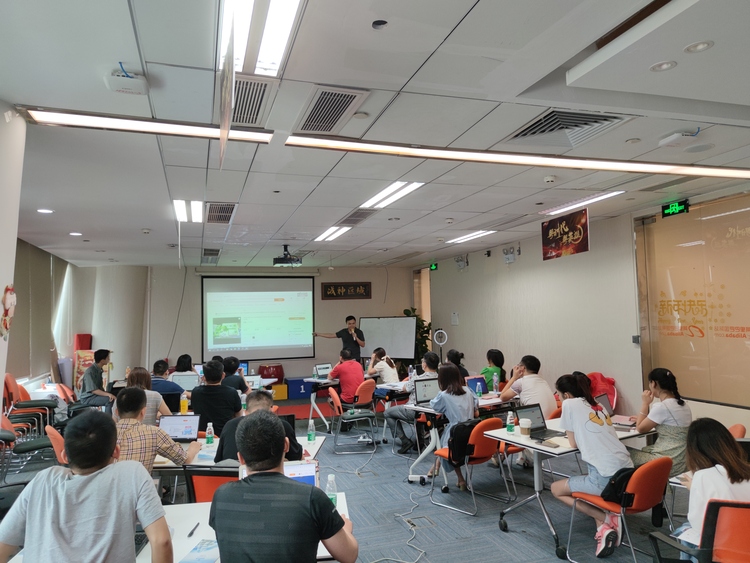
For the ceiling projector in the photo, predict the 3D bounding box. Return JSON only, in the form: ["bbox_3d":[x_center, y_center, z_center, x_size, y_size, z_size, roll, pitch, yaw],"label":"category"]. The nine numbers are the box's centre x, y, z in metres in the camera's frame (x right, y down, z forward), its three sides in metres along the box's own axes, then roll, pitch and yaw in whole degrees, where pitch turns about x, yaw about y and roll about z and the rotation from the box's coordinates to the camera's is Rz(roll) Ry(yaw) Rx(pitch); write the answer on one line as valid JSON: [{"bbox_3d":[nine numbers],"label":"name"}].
[{"bbox_3d":[-1.381,-0.406,8.210,0.390,0.340,0.300,0,-4,-19],"label":"ceiling projector"}]

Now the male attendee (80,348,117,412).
[{"bbox_3d":[-4.305,1.754,8.100,0.720,1.360,0.460,0,-4,-28],"label":"male attendee"}]

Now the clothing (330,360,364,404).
[{"bbox_3d":[-0.412,1.514,7.800,0.500,0.640,0.420,1,-5,-38],"label":"clothing"}]

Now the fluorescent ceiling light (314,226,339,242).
[{"bbox_3d":[-0.683,-0.659,7.277,0.110,0.050,1.180,-1,-4,-19],"label":"fluorescent ceiling light"}]

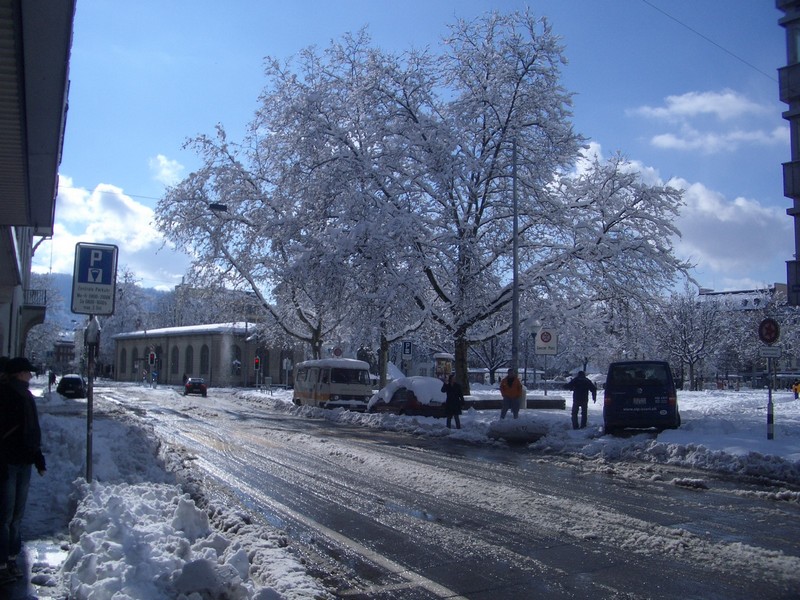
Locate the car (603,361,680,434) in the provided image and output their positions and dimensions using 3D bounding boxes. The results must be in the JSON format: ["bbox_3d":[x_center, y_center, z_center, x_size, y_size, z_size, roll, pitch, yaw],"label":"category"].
[{"bbox_3d":[7.200,2.814,23.900,1.910,1.960,4.890,-2,-6,19],"label":"car"}]

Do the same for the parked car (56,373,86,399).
[{"bbox_3d":[-23.600,6.190,58.600,1.780,1.620,4.400,2,-6,-18],"label":"parked car"}]

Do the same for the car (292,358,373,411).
[{"bbox_3d":[-3.160,3.990,37.700,2.020,2.200,4.900,3,-6,-25],"label":"car"}]

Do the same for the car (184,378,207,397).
[{"bbox_3d":[-16.289,6.904,64.300,1.700,1.420,4.350,2,-6,-16],"label":"car"}]

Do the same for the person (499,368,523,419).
[{"bbox_3d":[3.887,3.286,28.200,0.680,1.740,0.450,-1,-5,8],"label":"person"}]

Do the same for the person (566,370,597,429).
[{"bbox_3d":[5.333,2.959,23.900,0.880,1.720,0.500,-1,-5,10],"label":"person"}]

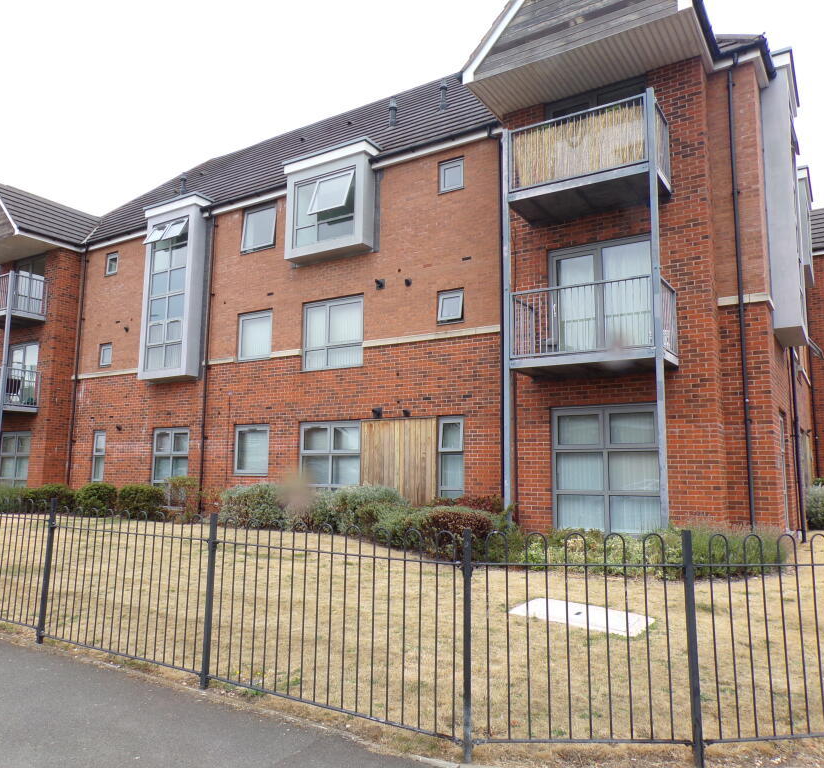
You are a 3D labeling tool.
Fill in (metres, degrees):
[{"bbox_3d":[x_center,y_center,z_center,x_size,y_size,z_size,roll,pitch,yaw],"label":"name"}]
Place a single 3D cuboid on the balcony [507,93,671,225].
[{"bbox_3d":[2.832,-3.620,11.467,2.420,1.240,0.920,-4,-9,34],"label":"balcony"}]

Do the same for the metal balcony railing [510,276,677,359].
[{"bbox_3d":[2.769,-0.920,10.972,2.320,1.010,1.060,-4,-9,32],"label":"metal balcony railing"}]

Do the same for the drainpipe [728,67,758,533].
[{"bbox_3d":[5.044,-1.416,10.860,0.090,7.400,0.120,-4,-9,34],"label":"drainpipe"}]

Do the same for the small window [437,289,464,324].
[{"bbox_3d":[0.788,-1.501,13.858,0.610,0.670,0.180,-4,-9,34],"label":"small window"}]

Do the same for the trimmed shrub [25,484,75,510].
[{"bbox_3d":[-9.469,3.002,18.734,1.200,0.770,0.950,-4,-9,32],"label":"trimmed shrub"}]

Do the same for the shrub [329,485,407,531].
[{"bbox_3d":[-0.808,2.284,12.941,1.418,0.895,1.418,-4,-9,34],"label":"shrub"}]

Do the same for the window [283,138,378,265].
[{"bbox_3d":[-1.759,-3.871,15.444,2.300,2.220,0.650,-4,-9,34],"label":"window"}]

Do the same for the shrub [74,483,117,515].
[{"bbox_3d":[-7.845,2.853,17.668,1.001,0.796,1.001,-4,-9,34],"label":"shrub"}]

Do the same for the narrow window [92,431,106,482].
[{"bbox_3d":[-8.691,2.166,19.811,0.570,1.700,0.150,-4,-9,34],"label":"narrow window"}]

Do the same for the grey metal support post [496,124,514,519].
[{"bbox_3d":[1.474,-0.823,11.119,0.090,6.670,0.090,-4,-9,32],"label":"grey metal support post"}]

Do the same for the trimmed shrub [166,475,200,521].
[{"bbox_3d":[-5.478,2.684,16.845,0.850,1.000,0.800,-4,-9,34],"label":"trimmed shrub"}]

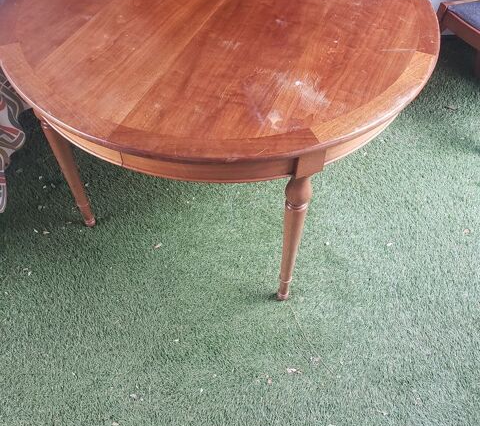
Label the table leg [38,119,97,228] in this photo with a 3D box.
[{"bbox_3d":[-0.545,-0.145,1.521,0.066,0.615,0.066,-17,55,-14],"label":"table leg"}]

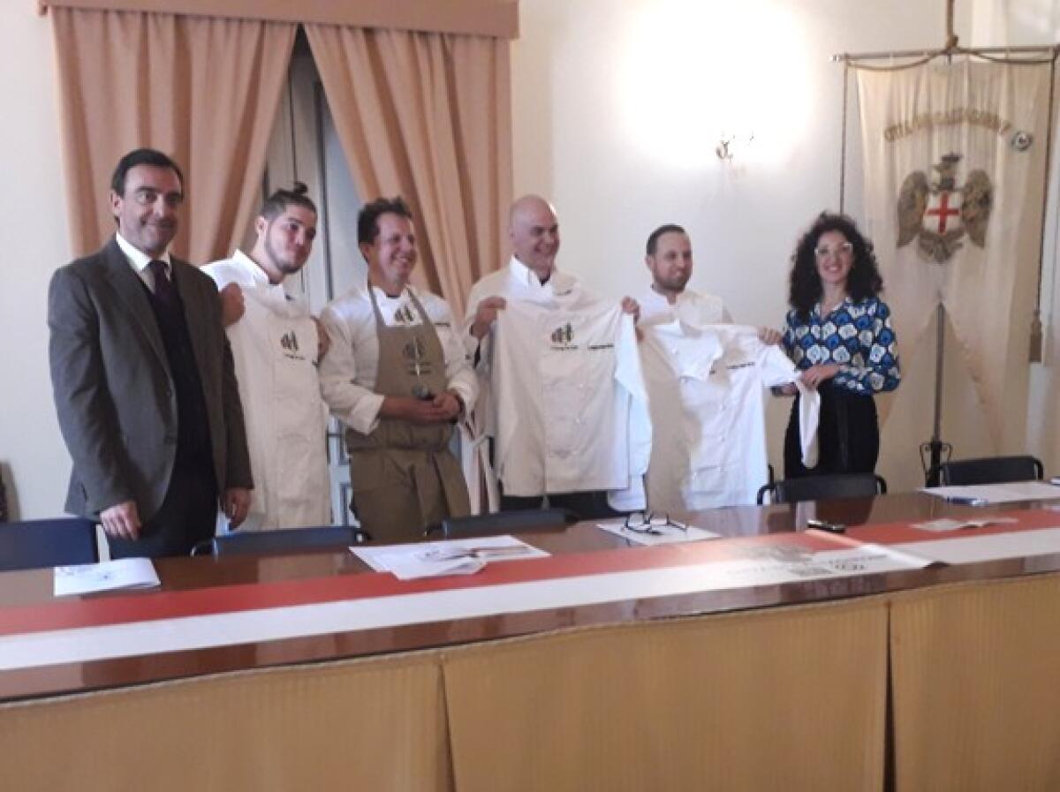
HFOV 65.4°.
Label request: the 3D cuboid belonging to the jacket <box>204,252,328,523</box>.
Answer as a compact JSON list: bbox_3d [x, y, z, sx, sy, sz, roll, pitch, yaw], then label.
[{"bbox_3d":[-0.758,0.000,2.430,0.450,0.770,0.280,-6,8,-38],"label":"jacket"}]

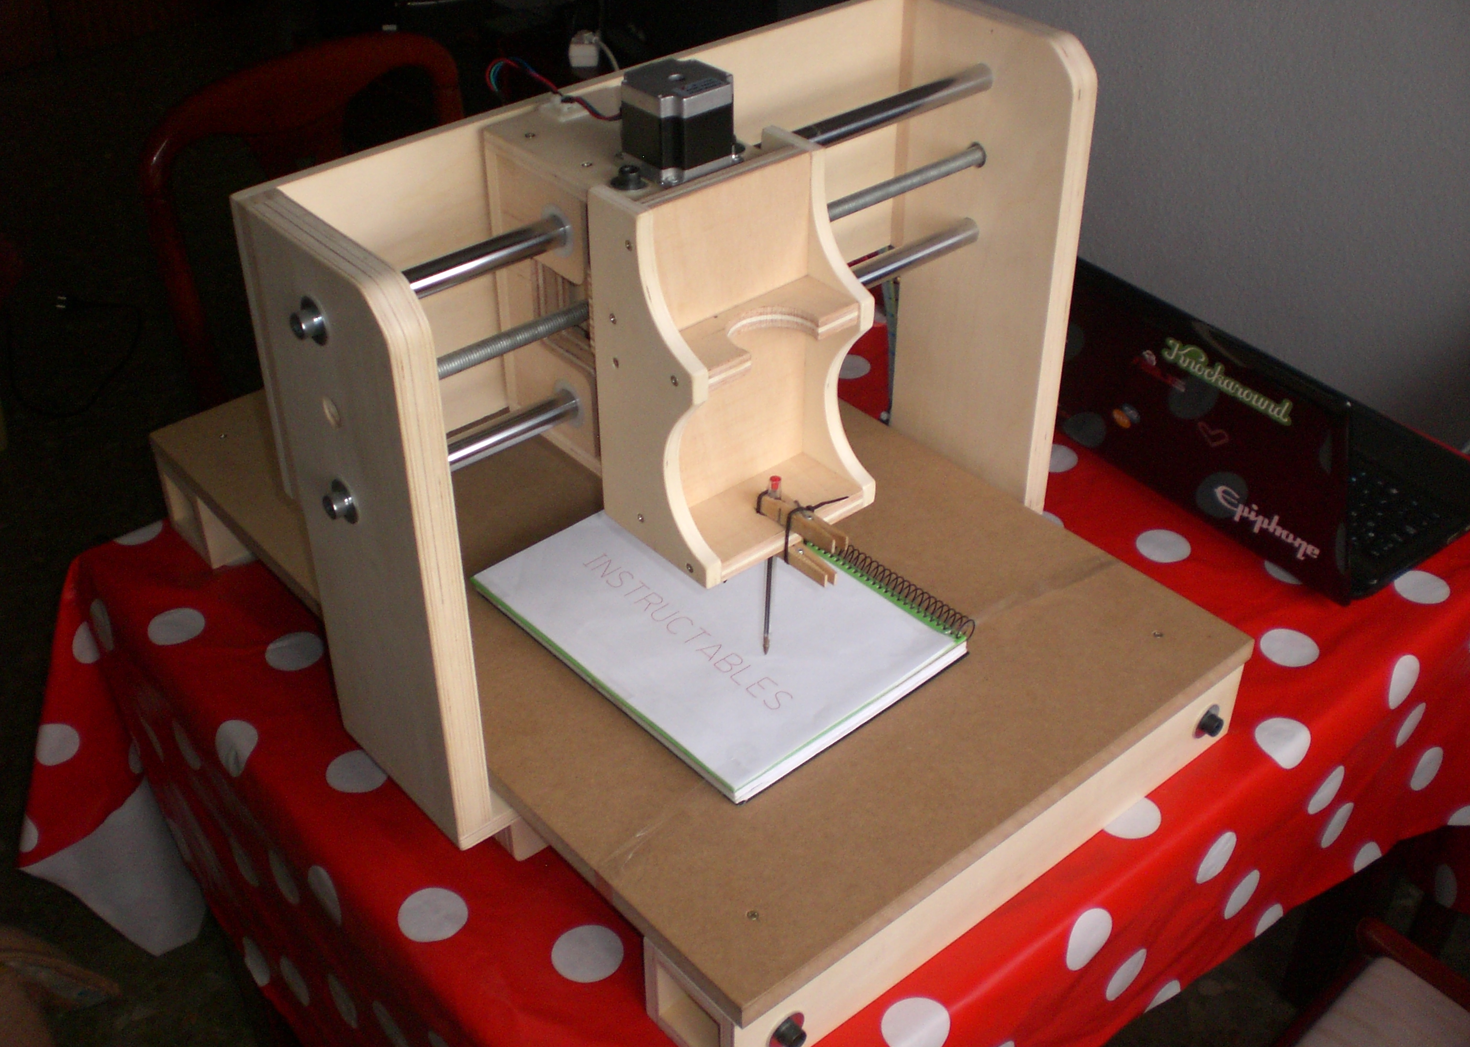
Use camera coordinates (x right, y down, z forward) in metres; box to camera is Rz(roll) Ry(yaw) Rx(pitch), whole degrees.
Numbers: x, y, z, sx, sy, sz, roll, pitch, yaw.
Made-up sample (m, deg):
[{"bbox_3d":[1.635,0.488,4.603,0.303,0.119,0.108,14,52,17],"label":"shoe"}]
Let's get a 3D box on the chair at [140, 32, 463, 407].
[{"bbox_3d":[-0.388,-0.111,2.114,0.460,0.910,0.500,-27,44,-31],"label":"chair"}]

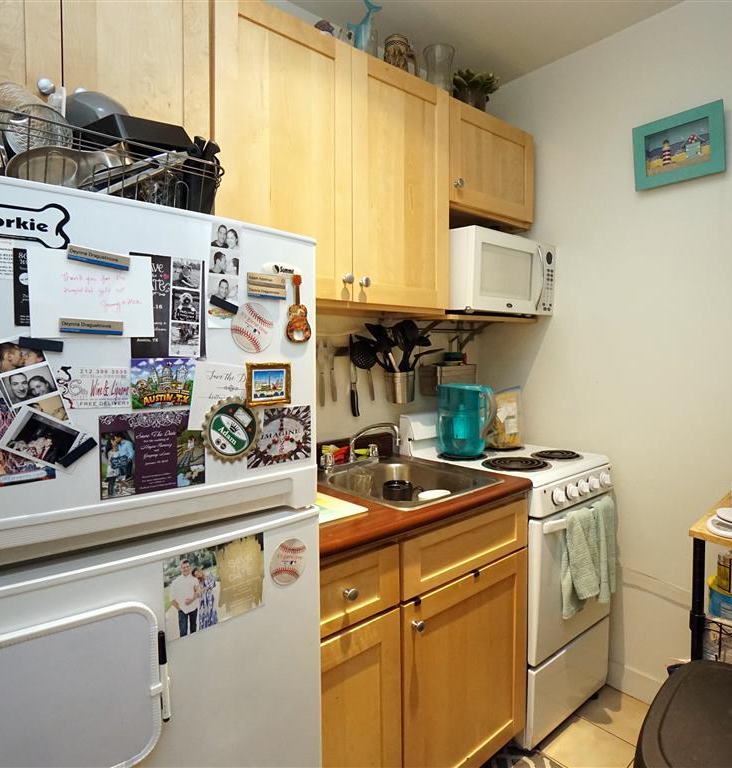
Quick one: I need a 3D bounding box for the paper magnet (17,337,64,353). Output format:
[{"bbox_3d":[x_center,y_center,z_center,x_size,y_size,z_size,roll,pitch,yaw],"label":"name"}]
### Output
[{"bbox_3d":[-0.416,-0.051,0.617,0.046,0.011,0.005,7,-2,-39],"label":"paper magnet"}]

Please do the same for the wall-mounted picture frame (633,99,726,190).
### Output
[{"bbox_3d":[1.096,-0.824,1.687,0.020,0.236,0.277,-2,4,-39],"label":"wall-mounted picture frame"}]

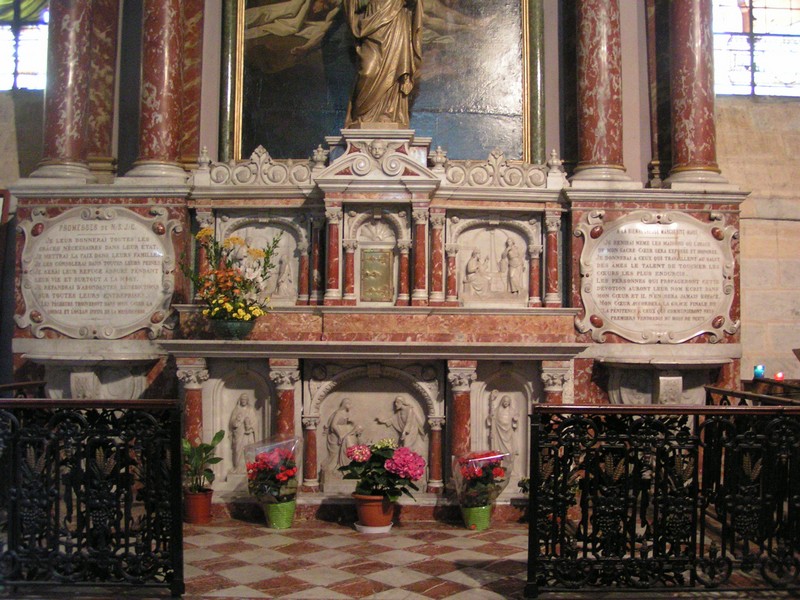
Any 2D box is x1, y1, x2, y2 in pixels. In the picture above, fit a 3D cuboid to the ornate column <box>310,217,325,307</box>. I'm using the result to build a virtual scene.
[{"bbox_3d":[-0.537,-0.270,5.712,0.104,0.601,0.100,1,-3,0],"label":"ornate column"}]

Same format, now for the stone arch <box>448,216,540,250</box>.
[{"bbox_3d":[0.591,-0.416,5.492,0.573,0.212,0.090,0,-3,0],"label":"stone arch"}]

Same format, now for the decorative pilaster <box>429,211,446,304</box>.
[{"bbox_3d":[0.247,-0.273,5.709,0.111,0.620,0.105,1,-3,0],"label":"decorative pilaster"}]

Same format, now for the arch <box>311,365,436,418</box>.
[{"bbox_3d":[-0.146,0.524,5.032,0.736,0.310,0.100,0,-3,0],"label":"arch"}]

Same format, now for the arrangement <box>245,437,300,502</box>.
[{"bbox_3d":[-0.703,0.941,4.805,0.295,0.364,0.270,1,-2,0],"label":"arrangement"}]

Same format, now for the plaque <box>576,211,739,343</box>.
[{"bbox_3d":[1.566,-0.140,5.330,0.989,0.809,0.070,1,-2,0],"label":"plaque"}]

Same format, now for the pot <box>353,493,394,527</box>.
[{"bbox_3d":[-0.144,1.151,4.782,0.225,0.183,0.225,1,-3,0],"label":"pot"}]

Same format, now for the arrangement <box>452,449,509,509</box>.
[{"bbox_3d":[0.439,0.979,4.792,0.306,0.314,0.270,1,-2,0],"label":"arrangement"}]

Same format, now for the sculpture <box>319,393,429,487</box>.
[{"bbox_3d":[-0.152,0.799,5.050,0.636,0.561,0.080,0,-3,0],"label":"sculpture"}]

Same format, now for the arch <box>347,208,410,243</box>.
[{"bbox_3d":[-0.132,-0.464,5.395,0.399,0.222,0.120,1,-2,0],"label":"arch"}]

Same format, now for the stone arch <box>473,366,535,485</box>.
[{"bbox_3d":[0.619,0.764,5.225,0.351,0.733,0.130,1,-3,0],"label":"stone arch"}]

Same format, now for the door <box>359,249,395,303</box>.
[{"bbox_3d":[-0.139,-0.151,5.413,0.209,0.332,0.035,0,-3,0],"label":"door"}]

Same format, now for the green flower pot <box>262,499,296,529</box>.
[{"bbox_3d":[-0.661,1.173,4.834,0.168,0.152,0.165,1,-3,0],"label":"green flower pot"}]

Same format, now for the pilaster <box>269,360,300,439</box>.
[{"bbox_3d":[-0.665,0.729,5.064,0.182,0.780,0.180,1,-2,0],"label":"pilaster"}]

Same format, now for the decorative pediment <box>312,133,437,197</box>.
[{"bbox_3d":[-0.147,-0.878,5.731,0.835,0.408,0.280,1,-3,0],"label":"decorative pediment"}]

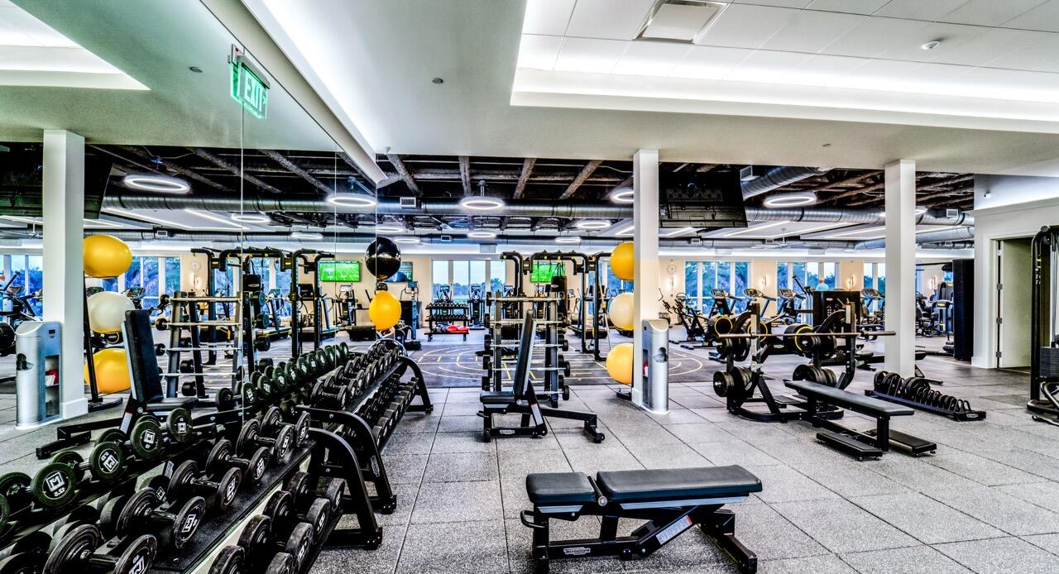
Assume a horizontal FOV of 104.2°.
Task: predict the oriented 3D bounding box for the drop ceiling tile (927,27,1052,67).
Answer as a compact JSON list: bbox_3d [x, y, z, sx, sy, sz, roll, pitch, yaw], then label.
[{"bbox_3d":[4.444,-2.301,3.967,0.615,0.020,0.590,0,-1,-7],"label":"drop ceiling tile"}]

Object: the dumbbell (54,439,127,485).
[{"bbox_3d":[-1.881,0.774,1.781,0.175,0.152,0.152,-9,1,-7],"label":"dumbbell"}]

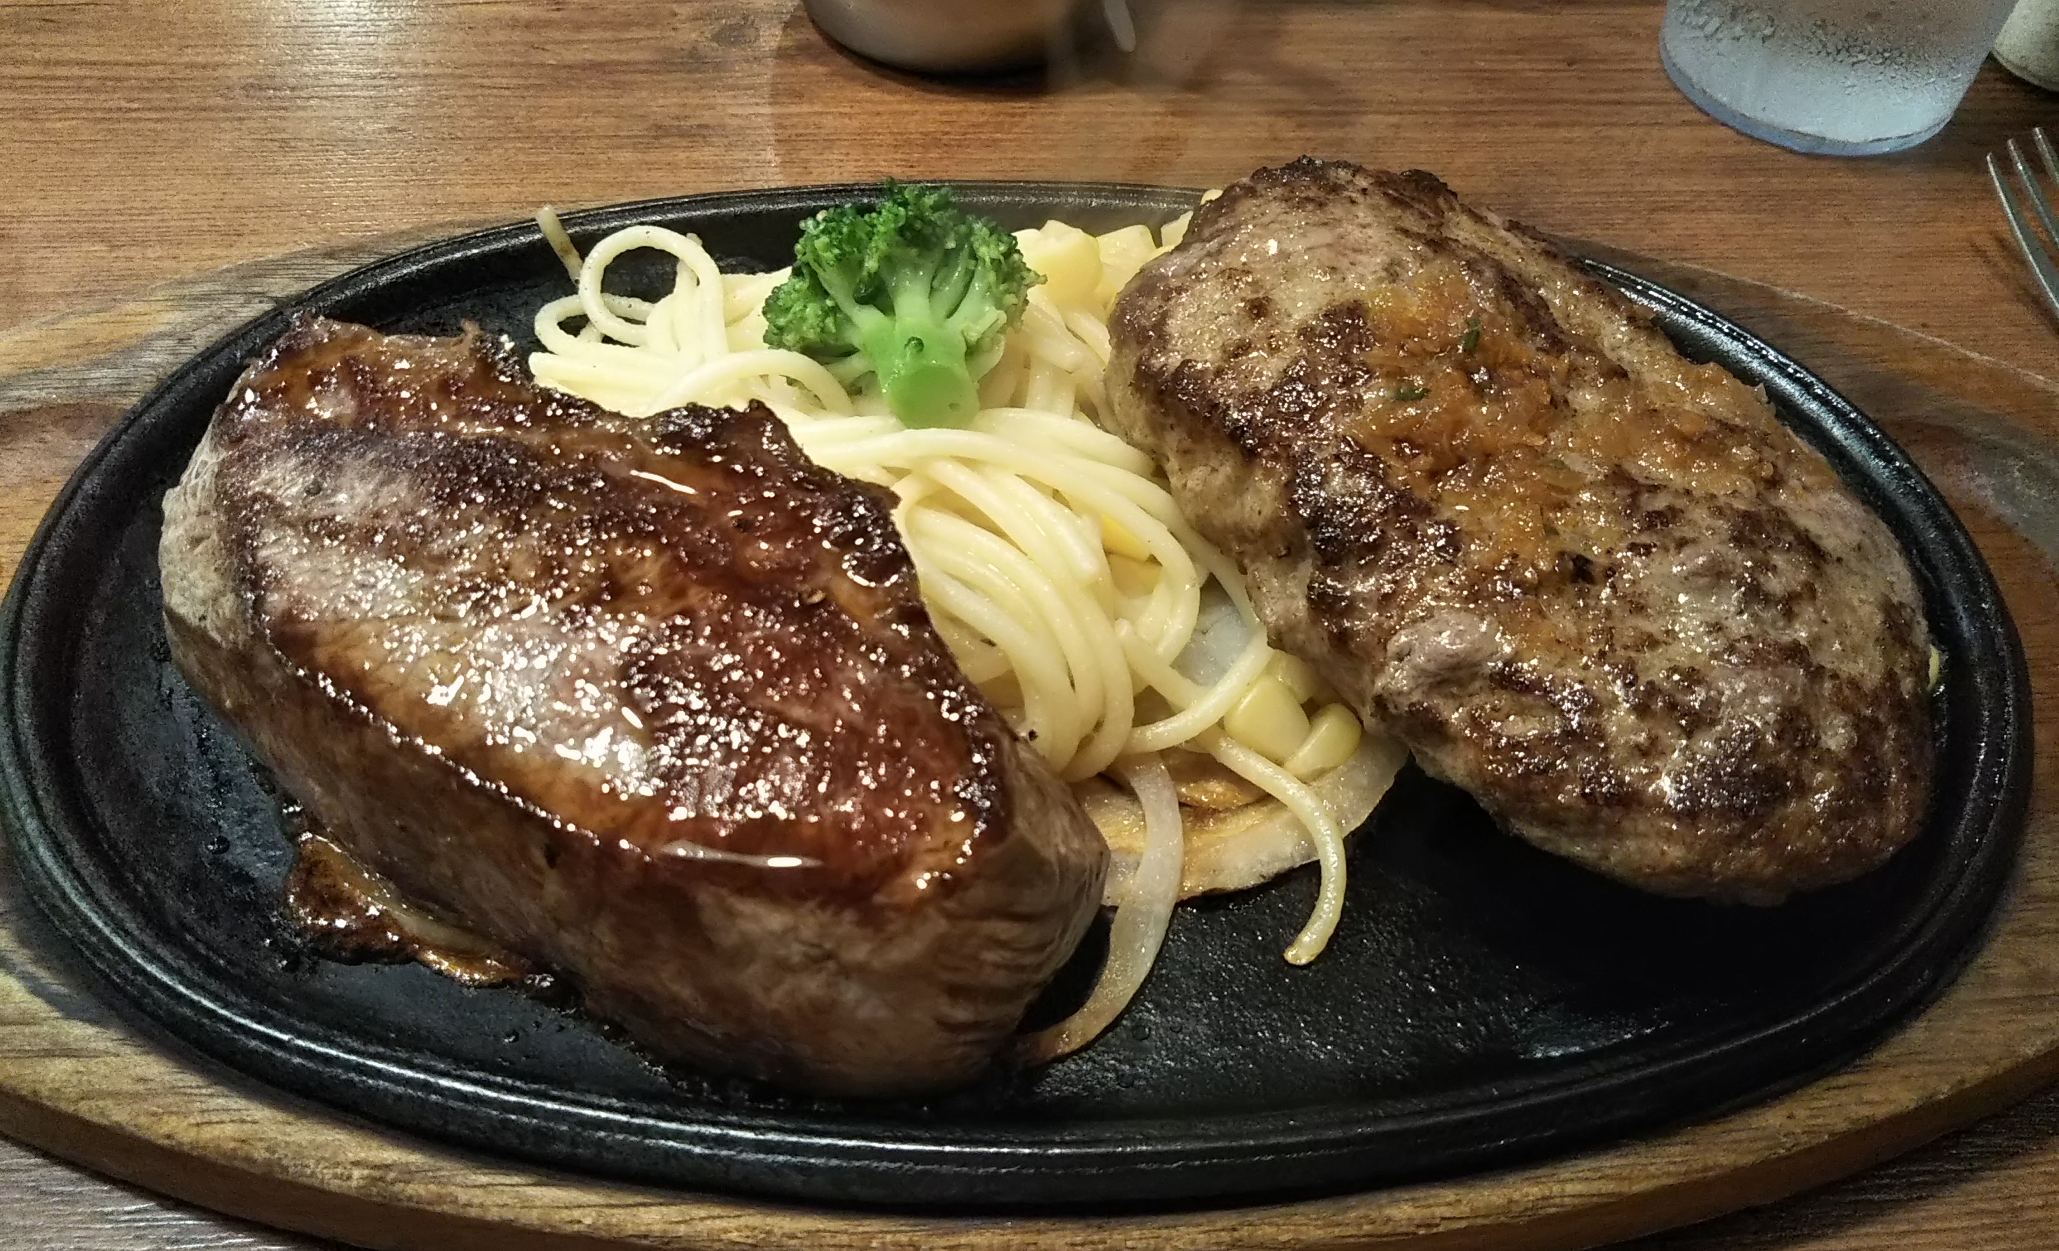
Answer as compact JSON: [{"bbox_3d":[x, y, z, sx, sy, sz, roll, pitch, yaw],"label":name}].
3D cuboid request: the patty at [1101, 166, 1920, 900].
[{"bbox_3d":[0.062,-0.018,0.239,0.073,0.034,0.130,-27,57,-19],"label":"patty"}]

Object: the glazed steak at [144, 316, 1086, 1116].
[{"bbox_3d":[-0.052,0.006,0.222,0.134,0.038,0.070,31,58,22],"label":"glazed steak"}]

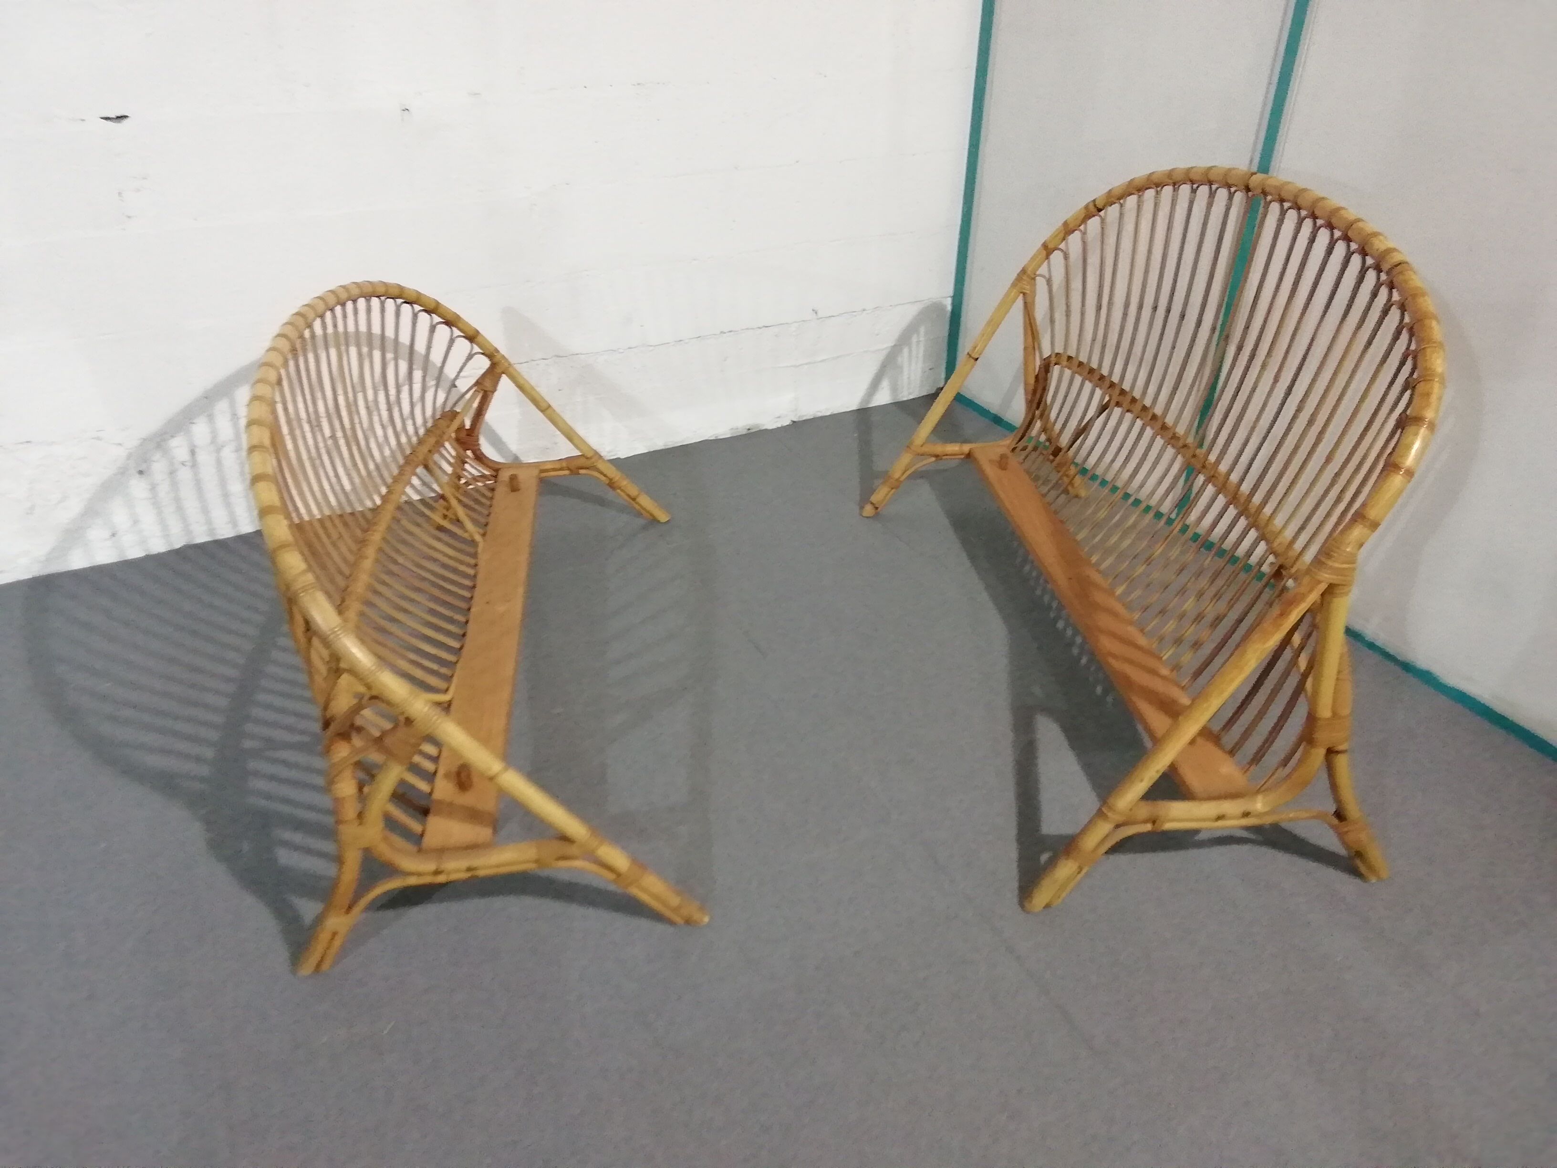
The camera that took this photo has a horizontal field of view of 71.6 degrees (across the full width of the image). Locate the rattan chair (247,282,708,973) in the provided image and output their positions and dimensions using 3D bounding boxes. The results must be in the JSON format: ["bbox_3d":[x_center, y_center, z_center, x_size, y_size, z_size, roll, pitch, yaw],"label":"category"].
[{"bbox_3d":[-0.497,-0.124,1.967,0.625,0.758,1.347,-4,33,-7],"label":"rattan chair"}]

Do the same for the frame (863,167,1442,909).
[{"bbox_3d":[0.606,-0.253,2.020,0.612,0.944,1.339,-4,33,-7],"label":"frame"}]

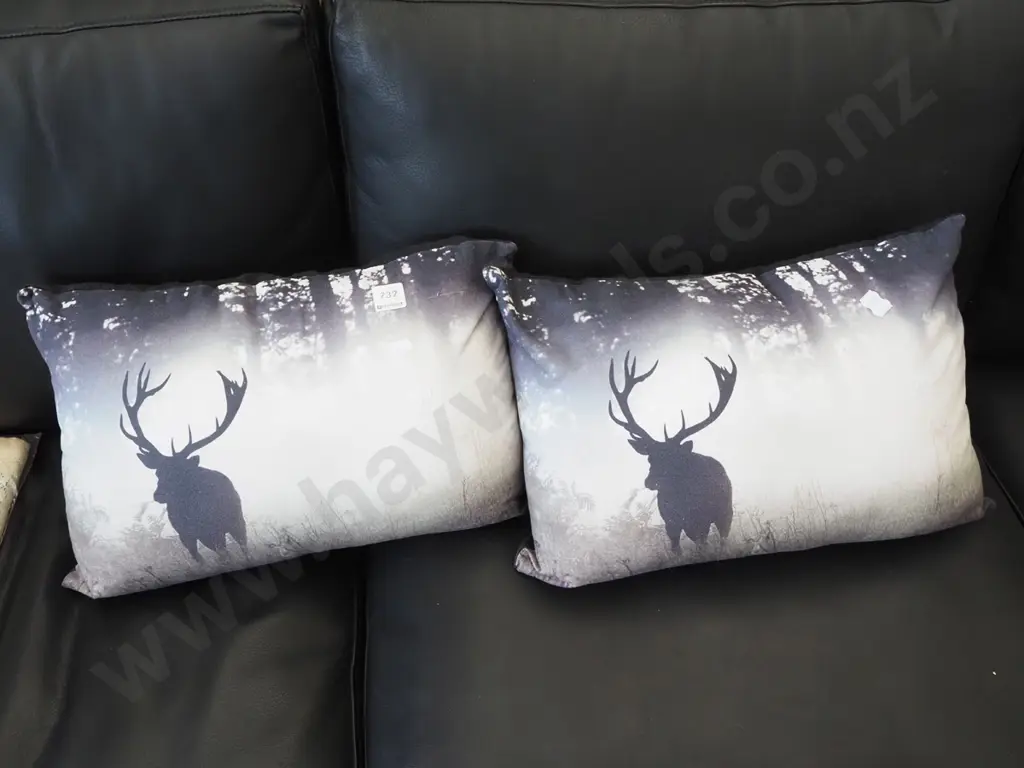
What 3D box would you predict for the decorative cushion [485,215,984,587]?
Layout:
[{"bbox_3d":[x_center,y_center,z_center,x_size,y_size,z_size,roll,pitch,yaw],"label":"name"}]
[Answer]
[{"bbox_3d":[0.237,0.013,0.828,0.485,0.305,0.130,-7,8,-6],"label":"decorative cushion"}]

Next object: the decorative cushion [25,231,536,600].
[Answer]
[{"bbox_3d":[-0.219,0.030,0.860,0.485,0.300,0.130,-7,14,-11],"label":"decorative cushion"}]

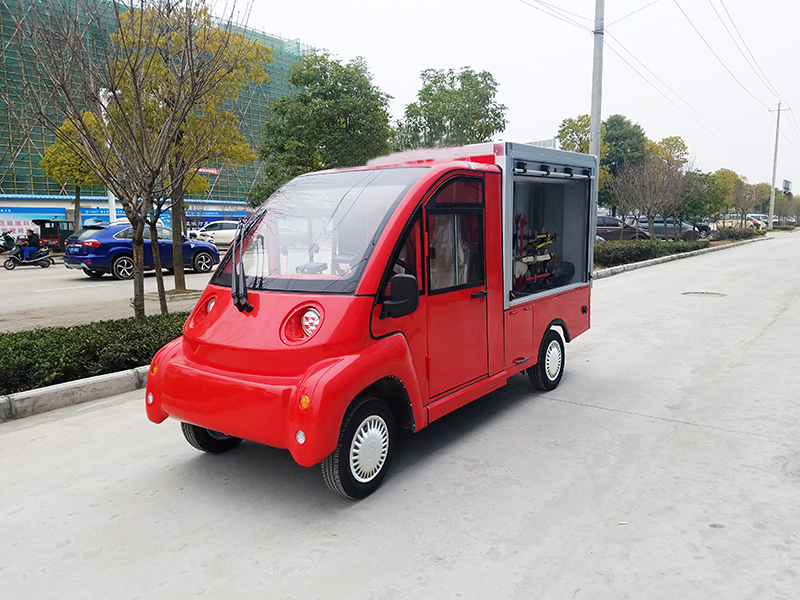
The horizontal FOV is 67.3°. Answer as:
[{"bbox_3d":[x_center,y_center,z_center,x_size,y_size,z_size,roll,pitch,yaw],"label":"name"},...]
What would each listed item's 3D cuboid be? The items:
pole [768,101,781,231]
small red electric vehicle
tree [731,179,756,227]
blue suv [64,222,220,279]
[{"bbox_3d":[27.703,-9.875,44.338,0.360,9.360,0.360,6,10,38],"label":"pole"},{"bbox_3d":[0.111,-0.141,4.660,1.480,2.000,3.780,5,10,37],"label":"small red electric vehicle"},{"bbox_3d":[25.376,-7.062,44.247,2.100,3.570,2.100,6,10,38],"label":"tree"},{"bbox_3d":[-7.880,-1.590,18.800,1.800,1.660,4.600,6,10,39],"label":"blue suv"}]

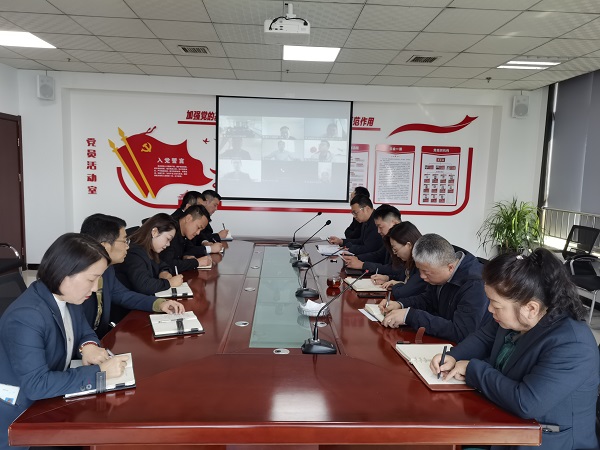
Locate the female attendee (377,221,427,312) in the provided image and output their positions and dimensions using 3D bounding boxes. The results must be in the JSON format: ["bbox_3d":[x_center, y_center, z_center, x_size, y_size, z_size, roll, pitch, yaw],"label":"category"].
[{"bbox_3d":[0.672,0.566,2.982,0.620,1.200,0.490,1,6,-8],"label":"female attendee"}]

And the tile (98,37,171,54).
[{"bbox_3d":[-1.688,-1.863,4.843,0.600,0.015,0.600,2,6,-3],"label":"tile"}]

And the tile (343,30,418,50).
[{"bbox_3d":[0.742,-1.724,4.345,0.600,0.020,0.600,2,6,-3],"label":"tile"}]

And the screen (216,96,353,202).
[{"bbox_3d":[-0.217,-1.043,6.589,1.887,1.430,0.040,1,6,-3],"label":"screen"}]

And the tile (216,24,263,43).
[{"bbox_3d":[-0.453,-1.757,4.285,0.600,0.020,0.600,1,6,-3],"label":"tile"}]

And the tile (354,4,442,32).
[{"bbox_3d":[0.767,-1.658,3.751,0.600,0.020,0.600,1,6,-3],"label":"tile"}]

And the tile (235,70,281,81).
[{"bbox_3d":[-0.544,-1.959,6.107,0.600,0.015,0.600,2,6,-3],"label":"tile"}]

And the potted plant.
[{"bbox_3d":[2.727,0.231,6.075,0.830,1.220,0.820,2,6,-3],"label":"potted plant"}]

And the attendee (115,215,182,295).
[{"bbox_3d":[-0.955,0.519,2.880,0.540,1.168,0.480,1,6,-3],"label":"attendee"}]

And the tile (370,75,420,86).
[{"bbox_3d":[1.253,-1.909,6.186,0.600,0.020,0.636,1,6,-3],"label":"tile"}]

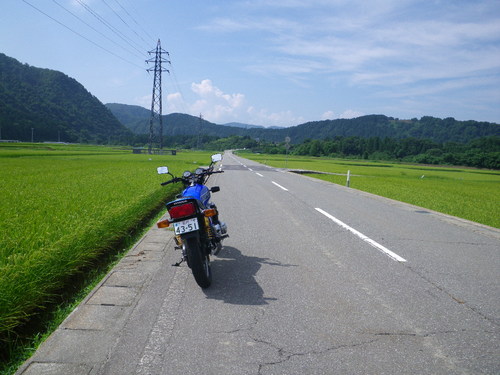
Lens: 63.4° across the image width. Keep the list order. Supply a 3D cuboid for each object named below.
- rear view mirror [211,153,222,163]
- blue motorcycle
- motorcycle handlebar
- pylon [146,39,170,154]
[{"bbox_3d":[-0.381,-0.339,4.702,0.135,0.100,0.050,-12,4,7],"label":"rear view mirror"},{"bbox_3d":[-0.575,0.313,4.790,0.790,1.280,2.100,-13,4,2],"label":"blue motorcycle"},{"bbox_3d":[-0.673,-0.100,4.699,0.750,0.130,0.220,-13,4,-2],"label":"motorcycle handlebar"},{"bbox_3d":[-28.694,-28.088,126.522,7.400,35.950,4.200,3,5,0],"label":"pylon"}]

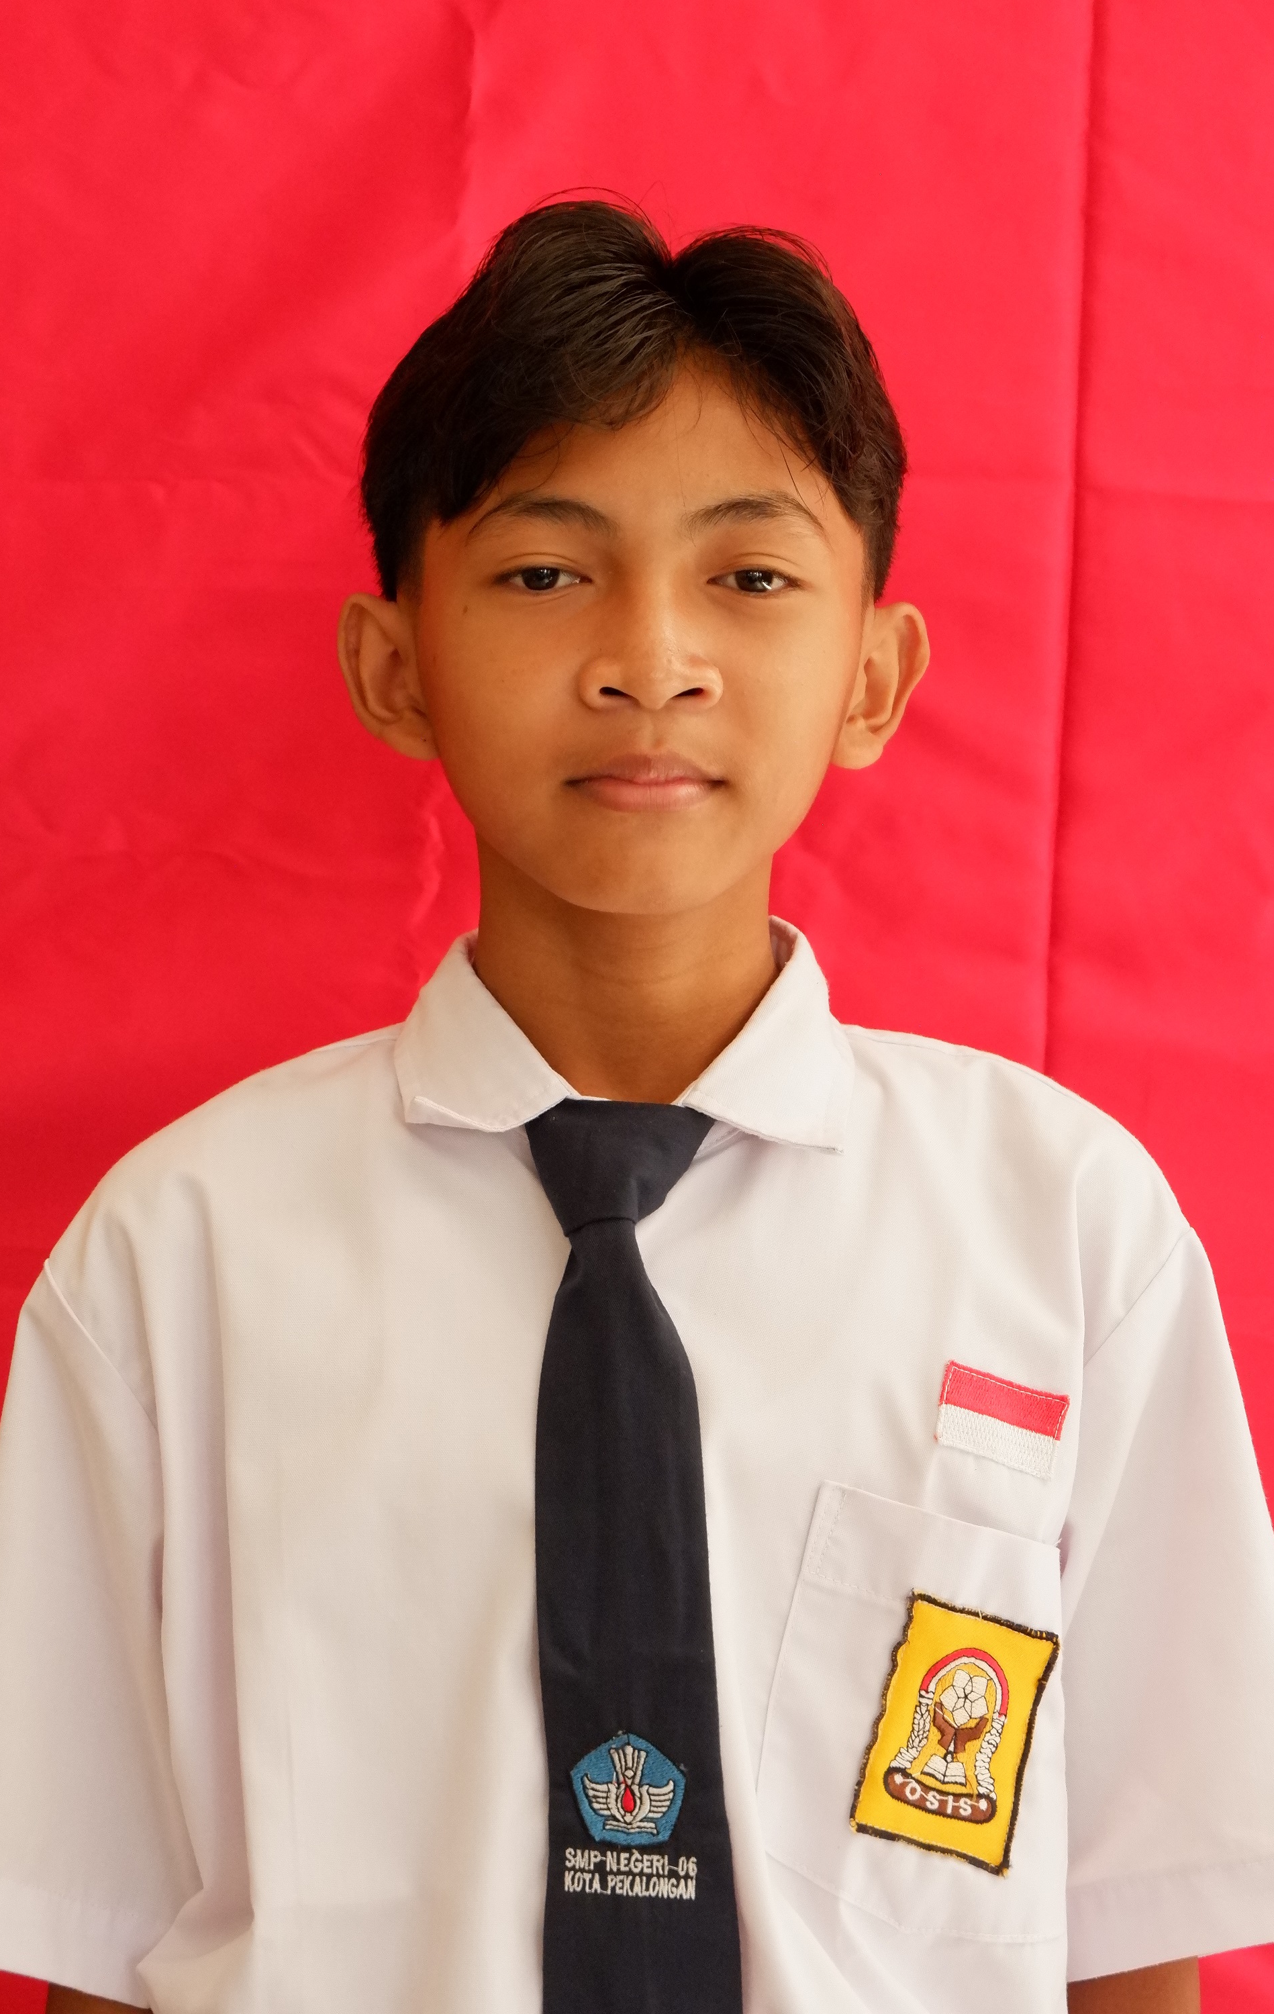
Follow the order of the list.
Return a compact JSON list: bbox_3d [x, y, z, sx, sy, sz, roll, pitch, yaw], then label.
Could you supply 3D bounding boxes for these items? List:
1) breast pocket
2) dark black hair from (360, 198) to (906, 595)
[{"bbox_3d":[0.084,0.210,1.142,0.100,0.126,0.022,13,-7,-22],"label":"breast pocket"},{"bbox_3d":[-0.001,-0.174,1.215,0.171,0.152,0.195,0,-2,-3],"label":"dark black hair"}]

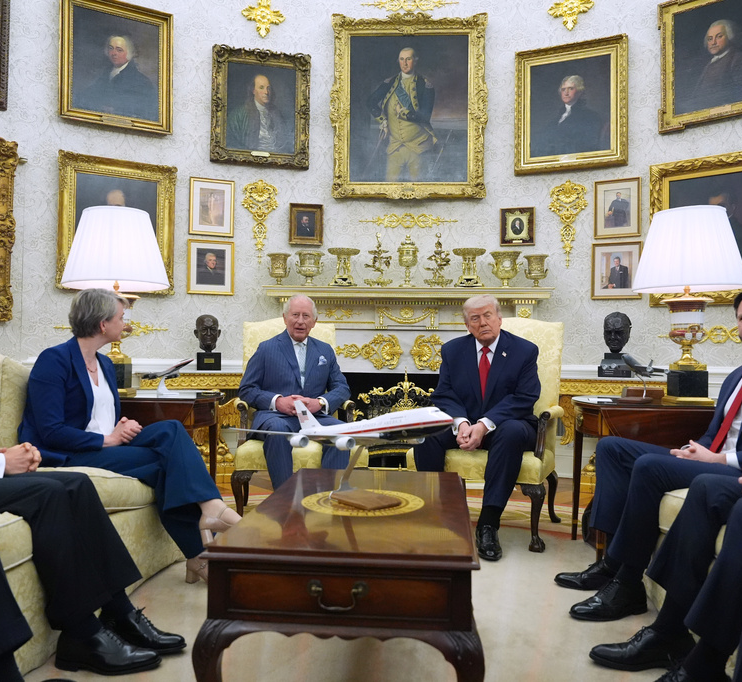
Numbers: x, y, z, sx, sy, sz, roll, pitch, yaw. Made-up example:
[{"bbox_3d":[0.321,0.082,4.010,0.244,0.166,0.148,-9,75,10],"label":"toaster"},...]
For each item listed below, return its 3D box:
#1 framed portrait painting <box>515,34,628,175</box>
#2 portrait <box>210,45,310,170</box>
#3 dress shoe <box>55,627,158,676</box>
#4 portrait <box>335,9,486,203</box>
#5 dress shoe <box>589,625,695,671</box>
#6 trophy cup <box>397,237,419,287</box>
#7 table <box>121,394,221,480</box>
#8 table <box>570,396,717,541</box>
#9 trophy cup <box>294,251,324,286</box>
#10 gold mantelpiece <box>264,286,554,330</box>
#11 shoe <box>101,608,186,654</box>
[{"bbox_3d":[1.513,-1.773,5.189,0.830,0.970,0.085,0,-1,24],"label":"framed portrait painting"},{"bbox_3d":[-0.884,-1.885,5.524,0.790,0.936,0.080,1,-1,-15],"label":"portrait"},{"bbox_3d":[-0.793,0.930,2.065,0.314,0.122,0.112,1,-1,-1],"label":"dress shoe"},{"bbox_3d":[0.301,-1.888,5.494,1.250,1.490,0.100,1,-1,4],"label":"portrait"},{"bbox_3d":[0.830,0.934,2.093,0.315,0.110,0.110,1,-1,3],"label":"dress shoe"},{"bbox_3d":[0.291,-0.607,5.300,0.165,0.410,0.165,1,-1,5],"label":"trophy cup"},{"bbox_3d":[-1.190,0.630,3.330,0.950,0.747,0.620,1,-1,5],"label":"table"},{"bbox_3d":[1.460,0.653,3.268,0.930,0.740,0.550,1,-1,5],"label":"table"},{"bbox_3d":[-0.476,-0.562,5.330,0.210,0.290,0.200,1,-1,0],"label":"trophy cup"},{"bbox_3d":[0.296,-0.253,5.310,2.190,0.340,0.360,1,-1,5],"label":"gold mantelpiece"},{"bbox_3d":[-0.752,0.945,2.232,0.300,0.118,0.105,1,-1,2],"label":"shoe"}]

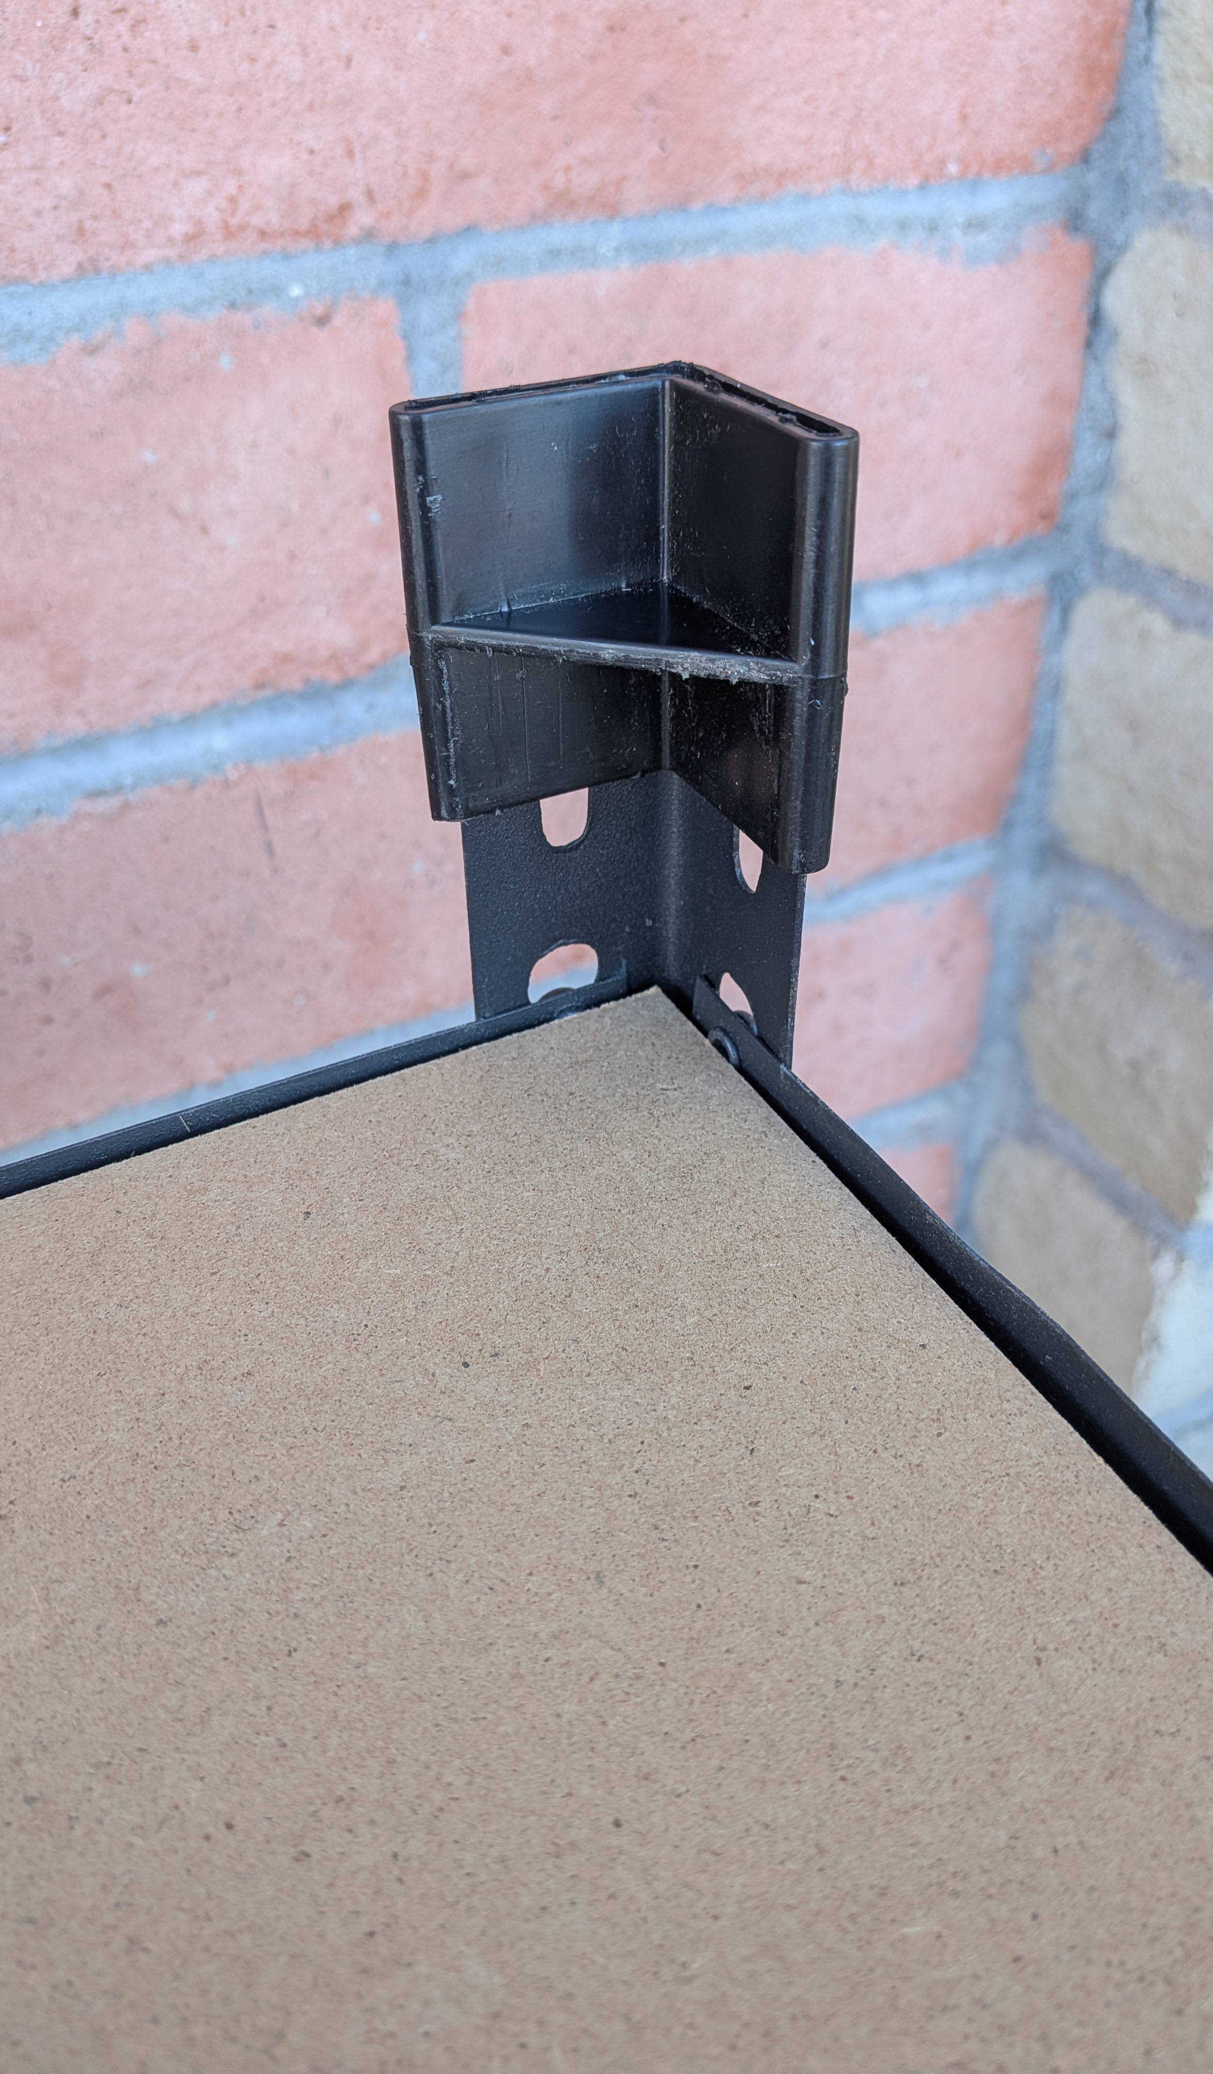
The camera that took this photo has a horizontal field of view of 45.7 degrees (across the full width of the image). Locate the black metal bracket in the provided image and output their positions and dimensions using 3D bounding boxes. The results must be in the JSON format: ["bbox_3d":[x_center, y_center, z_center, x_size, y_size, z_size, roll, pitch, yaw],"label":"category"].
[{"bbox_3d":[0.002,-0.031,0.172,0.036,0.082,0.036,-18,40,-20],"label":"black metal bracket"}]

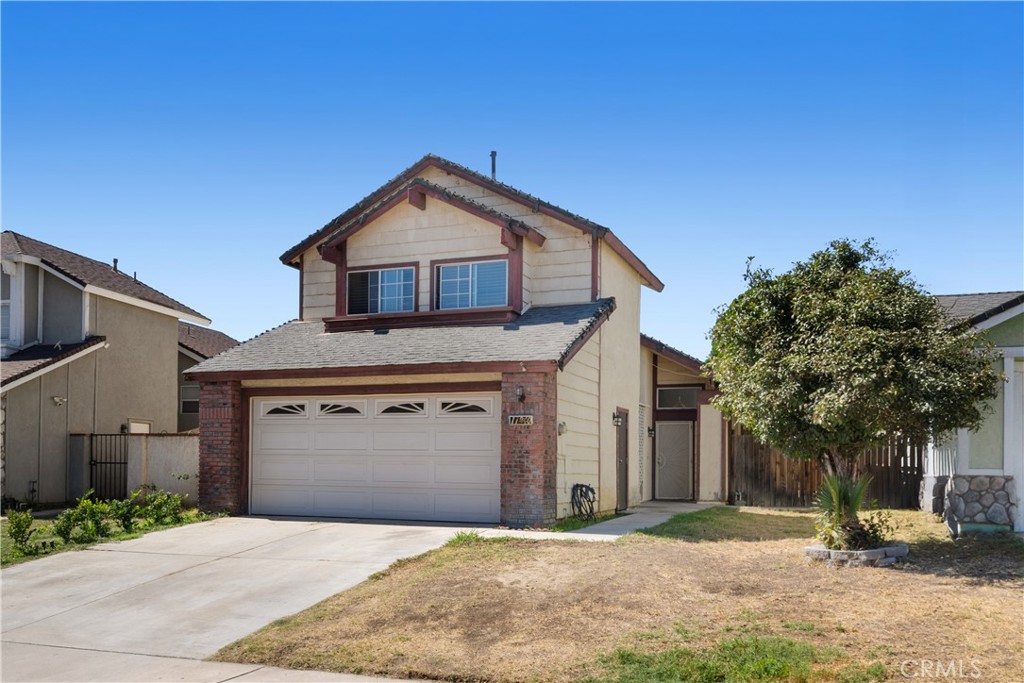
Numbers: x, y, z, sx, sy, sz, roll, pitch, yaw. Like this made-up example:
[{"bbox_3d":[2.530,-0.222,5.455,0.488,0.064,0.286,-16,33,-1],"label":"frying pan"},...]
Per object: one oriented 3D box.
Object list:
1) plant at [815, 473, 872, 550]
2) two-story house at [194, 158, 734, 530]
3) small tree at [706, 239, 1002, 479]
[{"bbox_3d":[3.816,1.957,10.150,0.680,0.920,0.680,-2,-6,21],"label":"plant"},{"bbox_3d":[0.350,0.250,20.200,8.600,7.100,13.400,-2,-6,21],"label":"two-story house"},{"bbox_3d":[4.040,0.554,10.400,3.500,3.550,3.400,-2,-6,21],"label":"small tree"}]

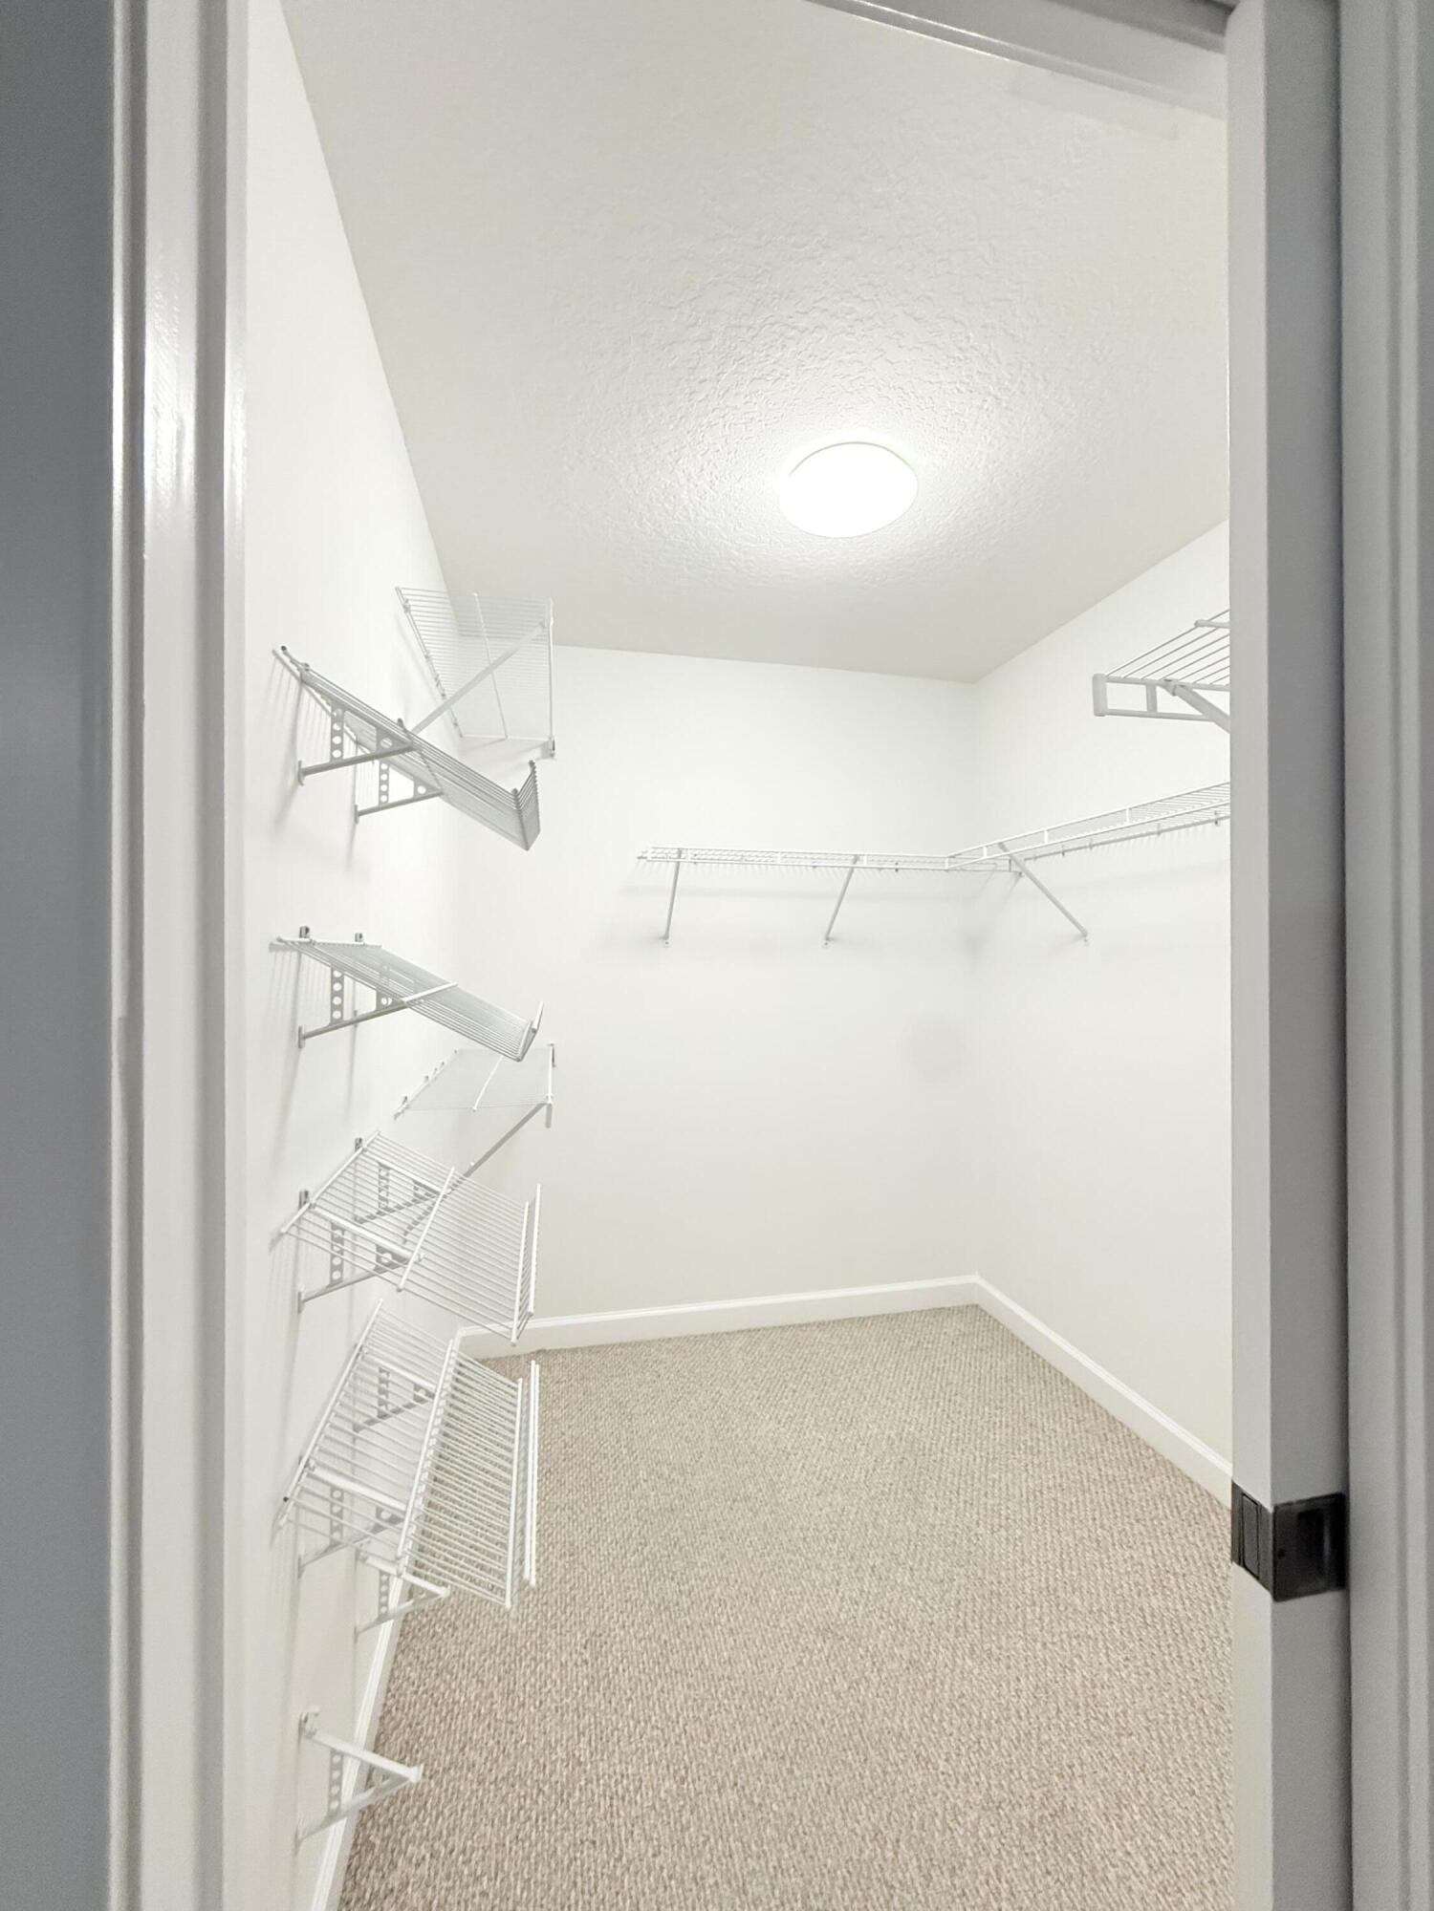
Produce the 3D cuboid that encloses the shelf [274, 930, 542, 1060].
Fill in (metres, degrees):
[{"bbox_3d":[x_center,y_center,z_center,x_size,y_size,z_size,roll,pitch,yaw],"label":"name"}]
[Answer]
[{"bbox_3d":[-0.389,0.058,1.108,0.299,0.147,0.515,10,-2,-12],"label":"shelf"}]

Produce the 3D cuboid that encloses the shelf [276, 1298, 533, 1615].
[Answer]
[{"bbox_3d":[-0.389,0.678,1.108,0.299,0.147,0.515,10,-2,-12],"label":"shelf"}]

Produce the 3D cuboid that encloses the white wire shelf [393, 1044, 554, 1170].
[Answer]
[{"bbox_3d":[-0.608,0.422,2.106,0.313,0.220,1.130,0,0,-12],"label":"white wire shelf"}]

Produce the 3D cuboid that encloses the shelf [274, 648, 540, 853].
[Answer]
[{"bbox_3d":[-0.390,-0.258,1.109,0.299,0.147,0.515,10,-2,-12],"label":"shelf"}]

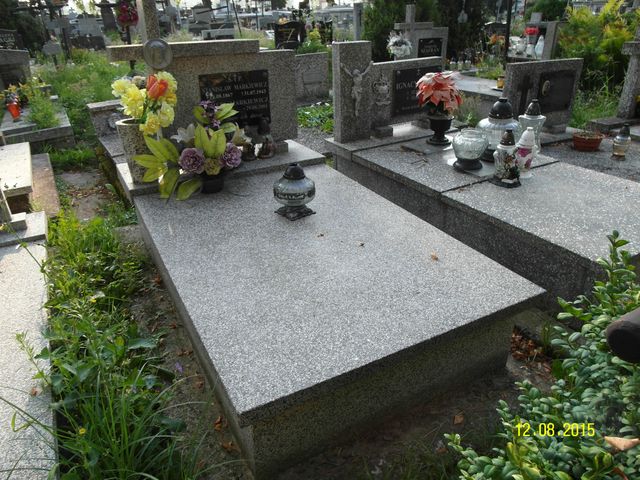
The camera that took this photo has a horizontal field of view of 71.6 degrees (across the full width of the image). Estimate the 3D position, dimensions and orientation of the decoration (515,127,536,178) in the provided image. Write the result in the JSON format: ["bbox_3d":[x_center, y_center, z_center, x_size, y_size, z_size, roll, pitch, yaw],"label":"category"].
[{"bbox_3d":[1.111,-0.462,2.334,0.114,0.253,0.114,-14,31,-25],"label":"decoration"}]

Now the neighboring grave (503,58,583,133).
[{"bbox_3d":[1.572,-1.018,3.267,0.810,0.559,0.092,-14,31,-25],"label":"neighboring grave"}]

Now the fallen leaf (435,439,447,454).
[{"bbox_3d":[0.369,0.638,1.358,0.044,0.022,0.048,-14,31,-25],"label":"fallen leaf"}]

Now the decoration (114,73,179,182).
[{"bbox_3d":[-0.930,-0.582,2.326,0.317,0.554,0.282,-14,31,-25],"label":"decoration"}]

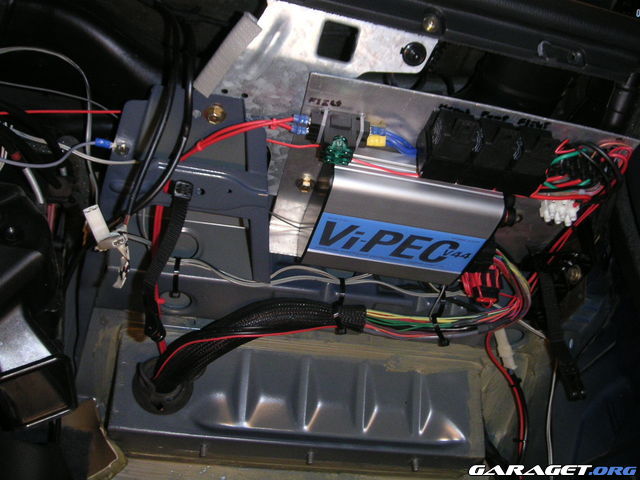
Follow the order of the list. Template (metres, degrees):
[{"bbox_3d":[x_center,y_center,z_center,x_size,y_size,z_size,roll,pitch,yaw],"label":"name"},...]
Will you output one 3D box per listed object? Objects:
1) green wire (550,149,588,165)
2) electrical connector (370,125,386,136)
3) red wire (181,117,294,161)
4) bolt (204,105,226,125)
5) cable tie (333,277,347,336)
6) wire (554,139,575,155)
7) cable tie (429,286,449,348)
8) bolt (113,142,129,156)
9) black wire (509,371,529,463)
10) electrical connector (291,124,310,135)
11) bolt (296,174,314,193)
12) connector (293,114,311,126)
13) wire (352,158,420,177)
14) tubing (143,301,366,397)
[{"bbox_3d":[0.171,-0.057,0.482,0.024,0.011,0.010,5,6,-11],"label":"green wire"},{"bbox_3d":[0.041,-0.076,0.487,0.011,0.007,0.007,5,6,-11],"label":"electrical connector"},{"bbox_3d":[-0.062,-0.075,0.517,0.106,0.020,0.015,-13,-4,31],"label":"red wire"},{"bbox_3d":[-0.079,-0.095,0.532,0.015,0.015,0.006,6,46,-6],"label":"bolt"},{"bbox_3d":[0.017,0.057,0.610,0.011,0.050,0.022,1,18,0],"label":"cable tie"},{"bbox_3d":[0.168,-0.064,0.482,0.013,0.010,0.007,5,6,-11],"label":"wire"},{"bbox_3d":[0.101,0.065,0.600,0.014,0.050,0.022,1,18,0],"label":"cable tie"},{"bbox_3d":[-0.151,-0.070,0.535,0.013,0.013,0.006,6,46,-6],"label":"bolt"},{"bbox_3d":[0.172,0.153,0.610,0.016,0.080,0.013,-5,17,0],"label":"black wire"},{"bbox_3d":[-0.014,-0.080,0.508,0.015,0.006,0.006,9,19,-10],"label":"electrical connector"},{"bbox_3d":[-0.011,-0.044,0.553,0.015,0.010,0.015,9,-33,-11],"label":"bolt"},{"bbox_3d":[-0.013,-0.086,0.505,0.014,0.006,0.006,9,19,-10],"label":"connector"},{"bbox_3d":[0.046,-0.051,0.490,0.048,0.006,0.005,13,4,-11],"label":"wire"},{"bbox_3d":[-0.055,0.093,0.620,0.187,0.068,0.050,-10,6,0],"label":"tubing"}]

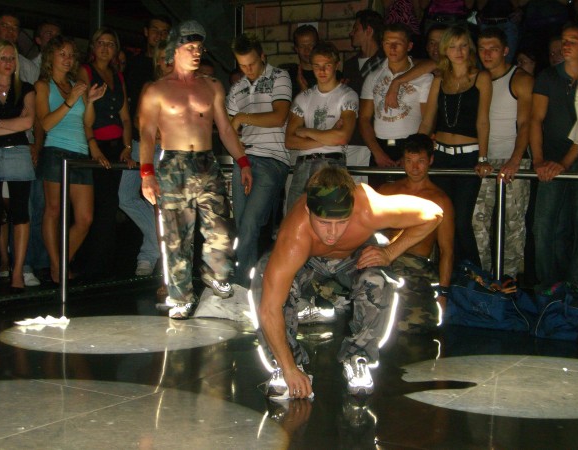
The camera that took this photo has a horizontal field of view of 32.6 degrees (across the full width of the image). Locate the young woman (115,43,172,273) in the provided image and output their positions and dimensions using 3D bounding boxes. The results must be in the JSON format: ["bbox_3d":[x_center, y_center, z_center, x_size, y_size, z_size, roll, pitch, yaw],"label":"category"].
[{"bbox_3d":[-1.002,-0.528,7.100,0.500,1.830,0.360,1,3,-11],"label":"young woman"}]

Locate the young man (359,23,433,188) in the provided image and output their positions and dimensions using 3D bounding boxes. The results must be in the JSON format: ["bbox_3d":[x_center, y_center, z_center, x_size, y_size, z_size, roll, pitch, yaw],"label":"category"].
[{"bbox_3d":[0.701,-0.423,6.500,0.500,1.790,0.360,2,3,9],"label":"young man"}]

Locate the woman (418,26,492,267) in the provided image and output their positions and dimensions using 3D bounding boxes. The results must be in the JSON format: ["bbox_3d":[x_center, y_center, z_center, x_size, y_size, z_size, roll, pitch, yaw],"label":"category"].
[{"bbox_3d":[1.072,-0.375,6.400,0.460,1.720,0.340,2,3,7],"label":"woman"}]

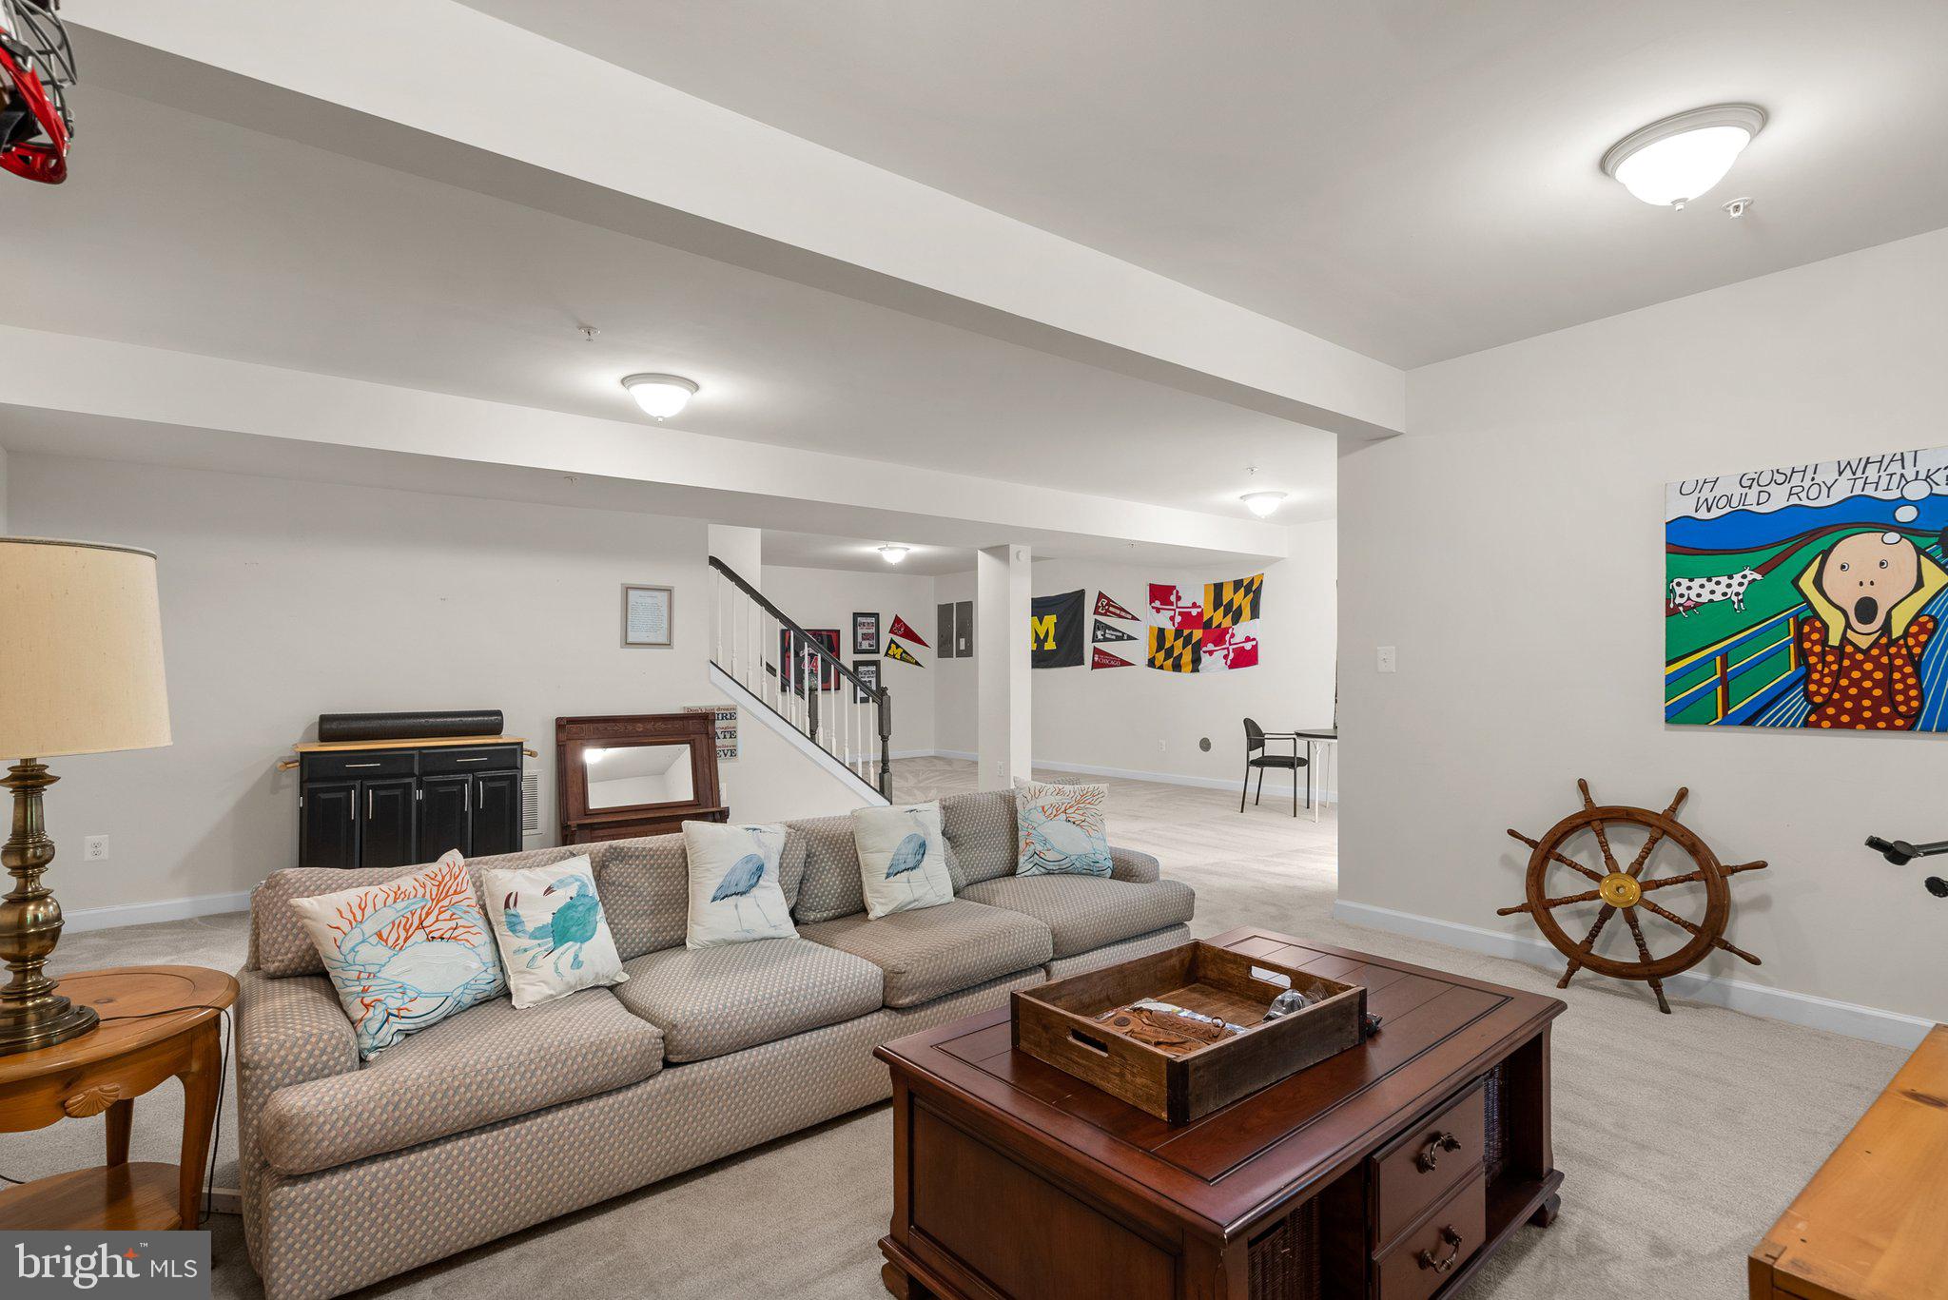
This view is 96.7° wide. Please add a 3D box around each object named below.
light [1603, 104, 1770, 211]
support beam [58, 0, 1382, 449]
[{"bbox_3d":[1.877,-1.258,2.300,0.345,0.165,0.345,0,-1,-37],"label":"light"},{"bbox_3d":[0.053,-1.179,2.734,4.750,0.293,0.203,0,-1,-37],"label":"support beam"}]

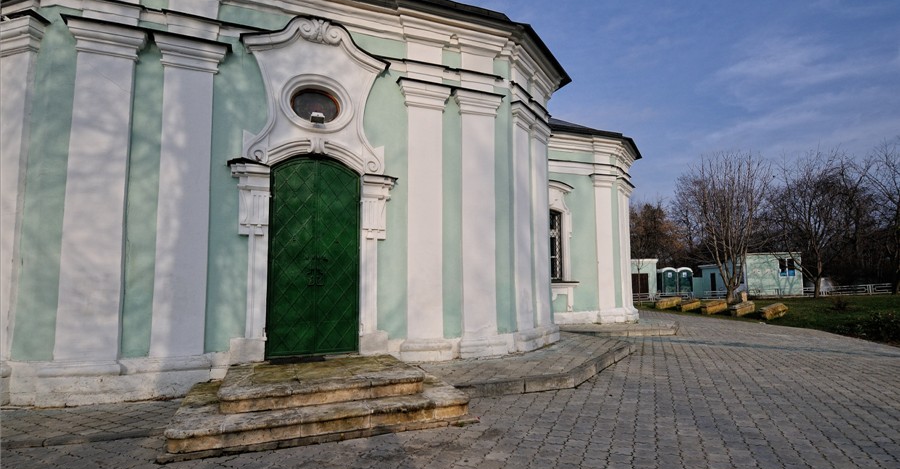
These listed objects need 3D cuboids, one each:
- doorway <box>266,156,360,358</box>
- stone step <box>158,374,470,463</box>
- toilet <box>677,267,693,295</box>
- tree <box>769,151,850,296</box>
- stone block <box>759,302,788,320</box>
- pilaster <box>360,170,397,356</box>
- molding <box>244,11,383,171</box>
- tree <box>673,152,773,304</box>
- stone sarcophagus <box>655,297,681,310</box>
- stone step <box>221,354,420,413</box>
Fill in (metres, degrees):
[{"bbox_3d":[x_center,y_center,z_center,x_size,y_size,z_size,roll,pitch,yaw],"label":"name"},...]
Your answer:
[{"bbox_3d":[-1.924,0.287,6.446,1.270,2.850,0.120,2,-6,-23],"label":"doorway"},{"bbox_3d":[-1.503,1.981,5.325,3.013,0.259,1.960,2,-6,-23],"label":"stone step"},{"bbox_3d":[17.284,3.546,33.400,1.120,2.250,1.150,-1,-5,9],"label":"toilet"},{"bbox_3d":[24.244,-0.742,30.300,4.800,9.500,4.800,-4,-7,38],"label":"tree"},{"bbox_3d":[11.952,2.856,16.600,1.500,0.420,0.500,4,-6,-37],"label":"stone block"},{"bbox_3d":[-1.102,0.435,6.829,0.535,2.713,0.275,2,-6,-23],"label":"pilaster"},{"bbox_3d":[-1.878,-1.987,6.386,1.930,2.300,0.280,2,-6,-23],"label":"molding"},{"bbox_3d":[14.975,-0.329,24.600,4.800,8.000,4.700,-3,-6,31],"label":"tree"},{"bbox_3d":[10.383,3.296,21.400,1.700,0.400,0.500,4,-6,-37],"label":"stone sarcophagus"},{"bbox_3d":[-1.563,1.756,5.475,2.120,0.250,1.550,2,-6,-23],"label":"stone step"}]

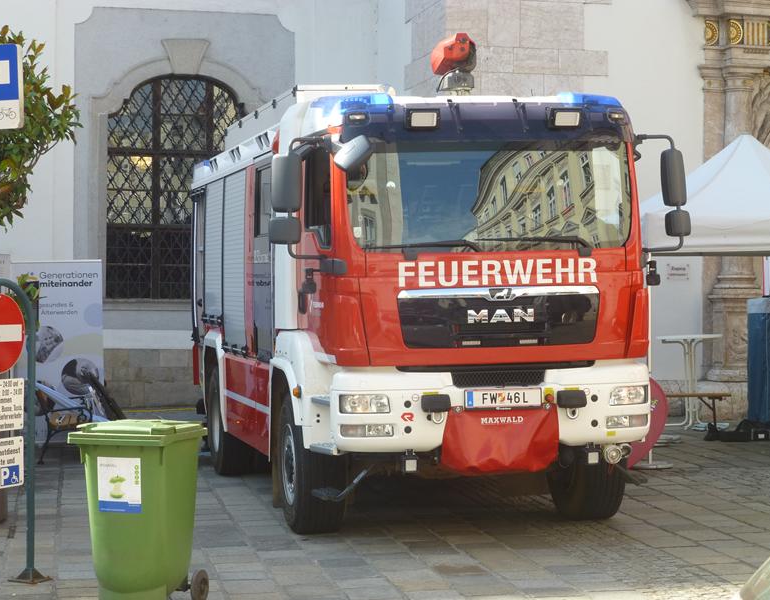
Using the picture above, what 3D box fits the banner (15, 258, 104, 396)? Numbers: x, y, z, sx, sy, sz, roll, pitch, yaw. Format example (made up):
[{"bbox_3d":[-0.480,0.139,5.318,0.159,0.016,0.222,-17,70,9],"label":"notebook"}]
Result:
[{"bbox_3d":[-3.665,0.581,20.400,1.000,2.040,0.120,0,1,5],"label":"banner"}]

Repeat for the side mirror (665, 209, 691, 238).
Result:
[{"bbox_3d":[2.045,-0.536,12.720,0.190,0.185,0.110,-6,2,-27],"label":"side mirror"}]

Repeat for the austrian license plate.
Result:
[{"bbox_3d":[0.782,0.653,12.020,0.525,0.125,0.020,-1,1,-13],"label":"austrian license plate"}]

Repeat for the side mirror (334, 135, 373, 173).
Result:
[{"bbox_3d":[-0.207,-0.961,11.980,0.160,0.225,0.100,34,-11,43],"label":"side mirror"}]

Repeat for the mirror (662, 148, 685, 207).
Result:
[{"bbox_3d":[2.014,-0.854,12.720,0.185,0.395,0.110,-6,2,-27],"label":"mirror"}]

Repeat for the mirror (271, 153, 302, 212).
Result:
[{"bbox_3d":[-0.649,-0.775,12.150,0.200,0.390,0.120,-1,1,5],"label":"mirror"}]

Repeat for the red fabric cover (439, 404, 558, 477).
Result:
[{"bbox_3d":[0.748,0.918,11.930,0.740,0.440,0.260,-1,1,-13],"label":"red fabric cover"}]

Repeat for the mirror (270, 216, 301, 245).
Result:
[{"bbox_3d":[-0.659,-0.463,12.150,0.210,0.185,0.120,-1,1,5],"label":"mirror"}]

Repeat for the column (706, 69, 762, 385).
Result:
[{"bbox_3d":[4.396,-0.922,22.900,0.600,3.950,0.520,0,1,-18],"label":"column"}]

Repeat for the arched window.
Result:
[{"bbox_3d":[-2.943,-1.651,26.800,2.250,3.270,0.250,0,1,-13],"label":"arched window"}]

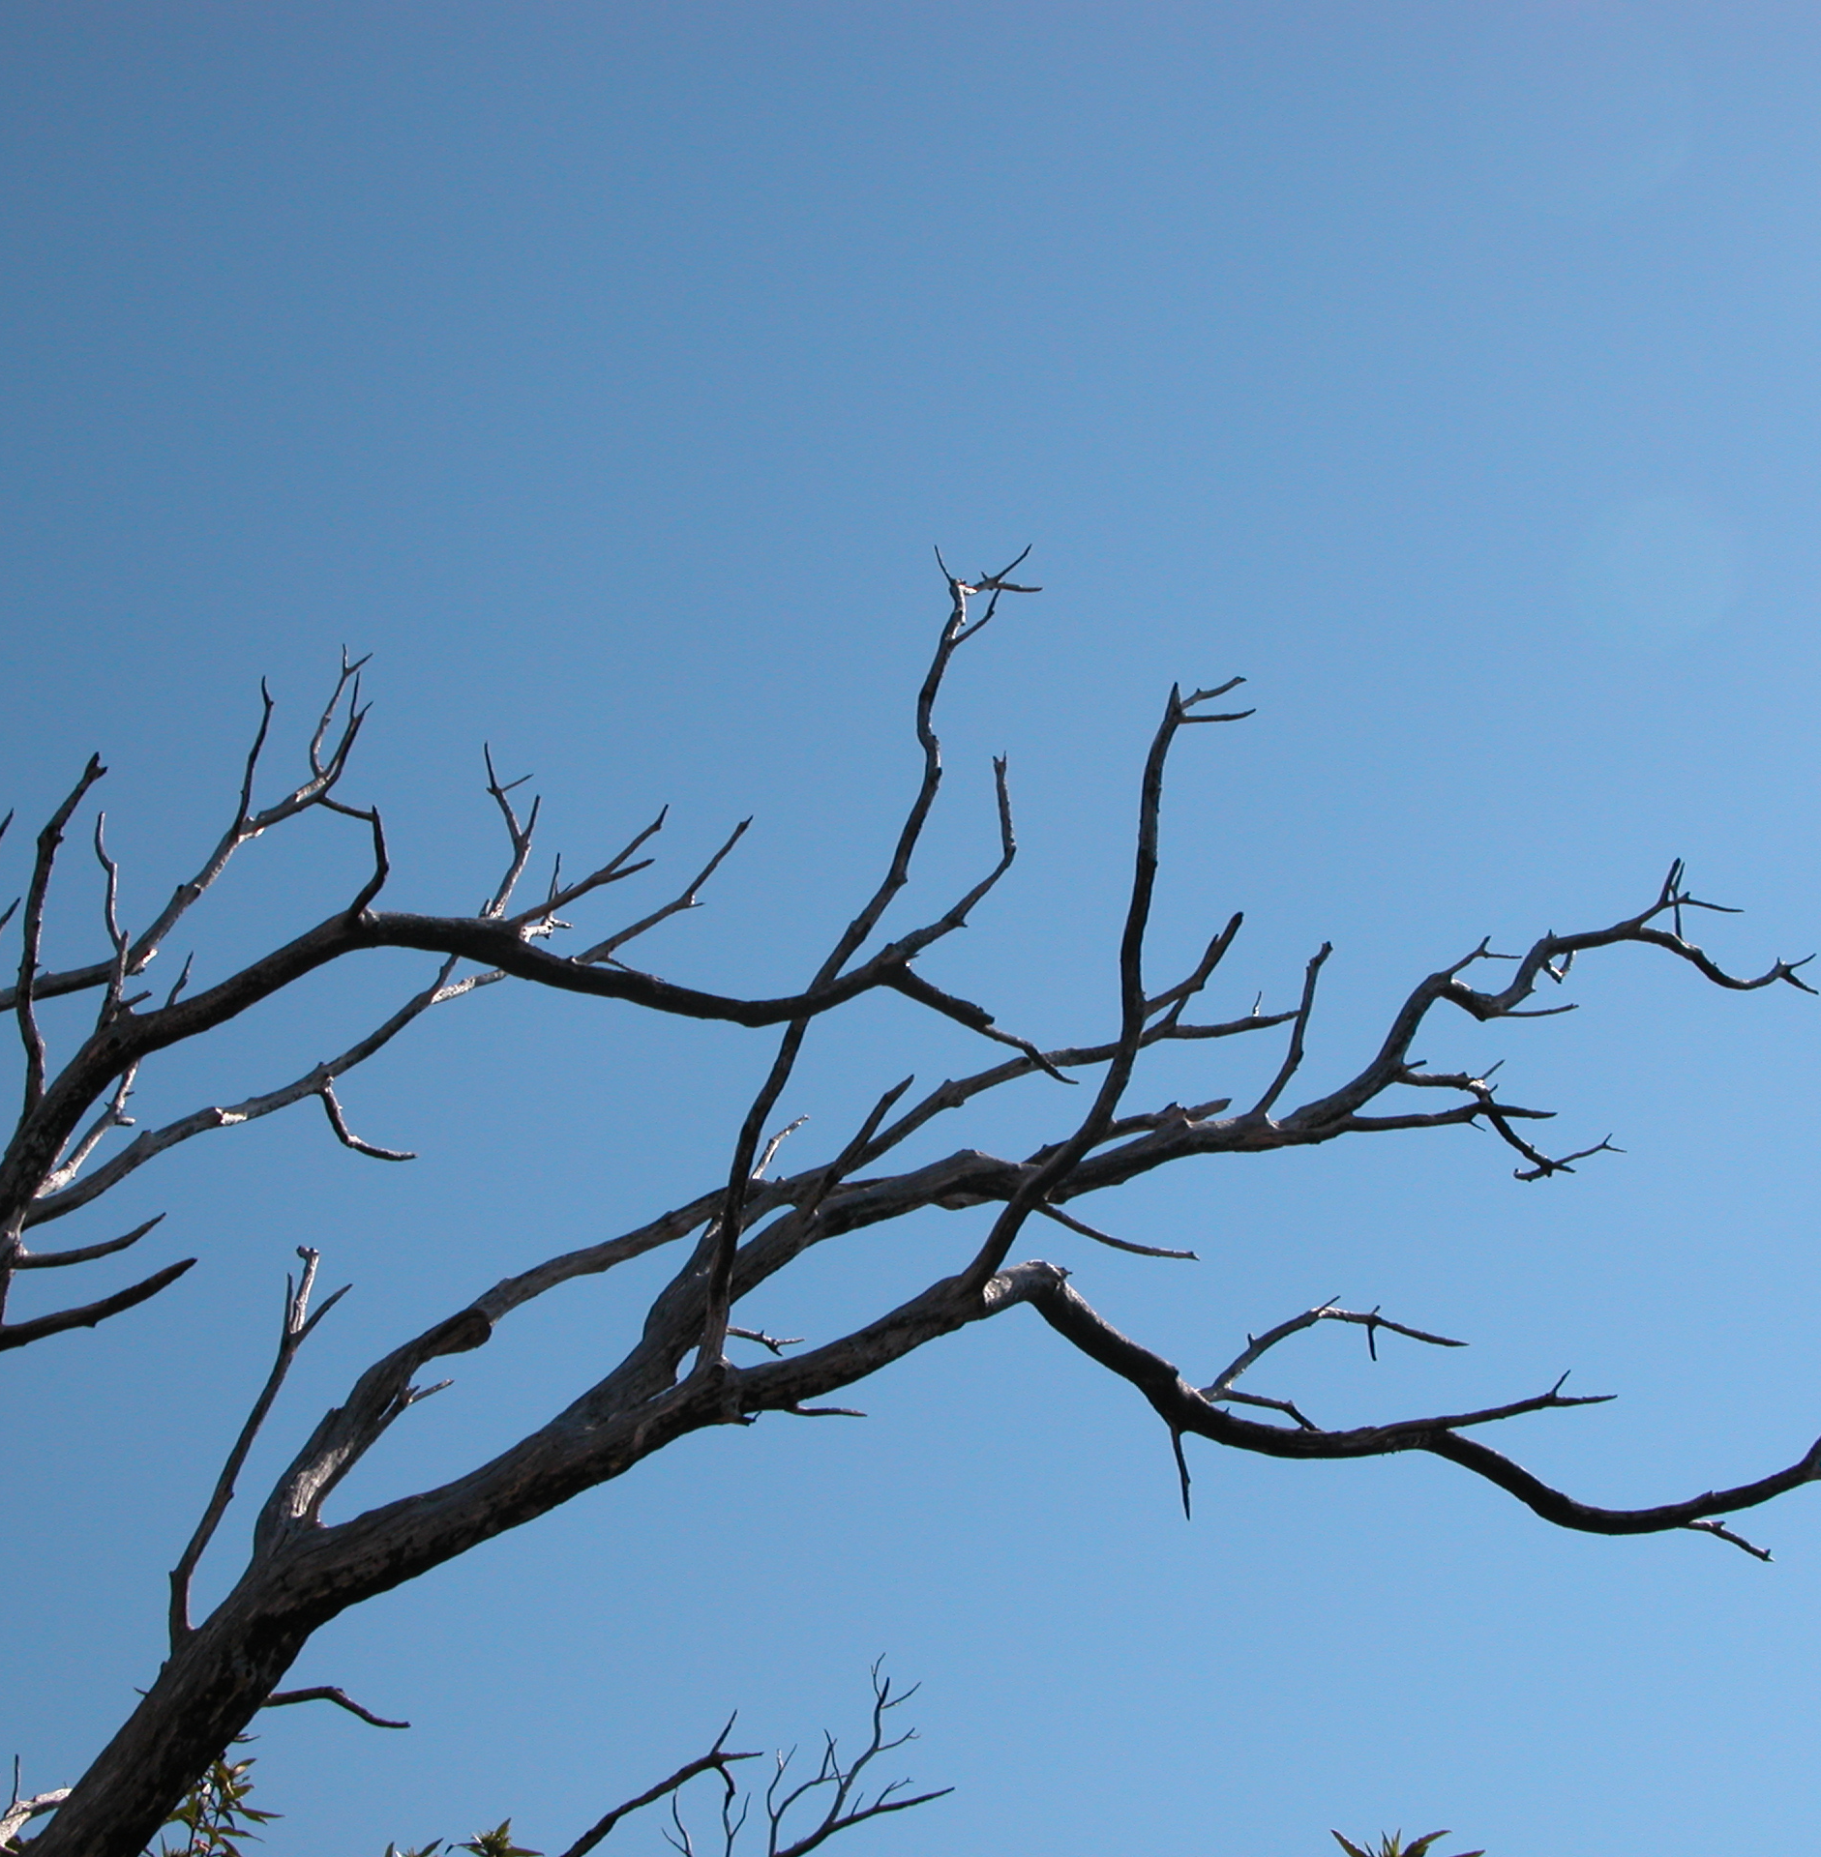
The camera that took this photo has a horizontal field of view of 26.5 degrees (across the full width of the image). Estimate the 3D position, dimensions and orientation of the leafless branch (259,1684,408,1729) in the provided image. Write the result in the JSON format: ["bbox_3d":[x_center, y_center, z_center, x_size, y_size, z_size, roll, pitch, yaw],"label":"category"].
[{"bbox_3d":[-0.746,1.008,5.000,0.193,0.060,0.090,0,-20,0],"label":"leafless branch"}]

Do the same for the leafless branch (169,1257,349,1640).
[{"bbox_3d":[-0.843,0.672,5.000,0.225,0.510,0.160,0,-20,0],"label":"leafless branch"}]

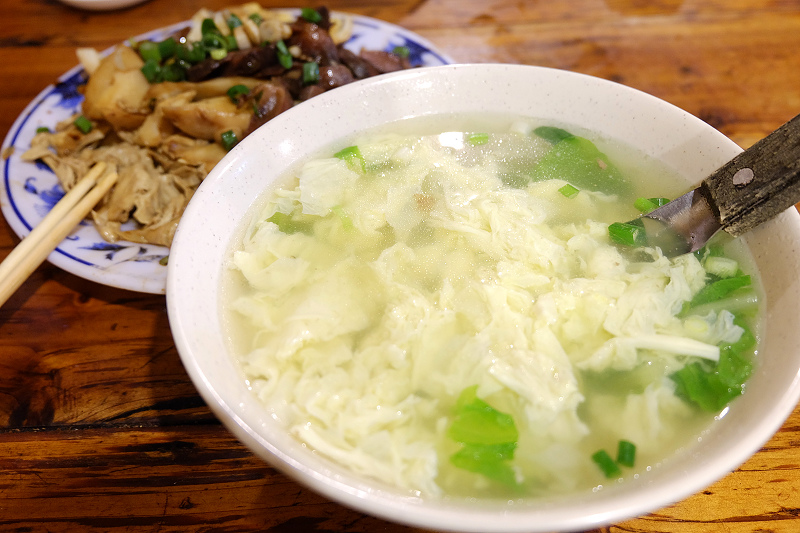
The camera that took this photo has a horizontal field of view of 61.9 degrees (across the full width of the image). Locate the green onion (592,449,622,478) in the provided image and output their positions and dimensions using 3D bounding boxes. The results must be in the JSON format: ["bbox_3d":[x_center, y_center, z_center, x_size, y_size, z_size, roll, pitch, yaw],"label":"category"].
[{"bbox_3d":[0.053,0.051,0.170,0.004,0.004,0.006,-21,48,-16],"label":"green onion"}]

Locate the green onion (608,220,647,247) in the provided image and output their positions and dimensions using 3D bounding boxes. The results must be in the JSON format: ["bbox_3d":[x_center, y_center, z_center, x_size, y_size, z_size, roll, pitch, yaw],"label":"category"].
[{"bbox_3d":[0.078,-0.011,0.228,0.011,0.005,0.007,10,47,13],"label":"green onion"}]

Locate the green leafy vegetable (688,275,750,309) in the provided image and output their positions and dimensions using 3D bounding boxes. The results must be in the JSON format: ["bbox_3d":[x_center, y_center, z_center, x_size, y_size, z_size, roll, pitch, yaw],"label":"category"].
[{"bbox_3d":[0.101,0.008,0.210,0.020,0.004,0.005,-20,48,-15],"label":"green leafy vegetable"}]

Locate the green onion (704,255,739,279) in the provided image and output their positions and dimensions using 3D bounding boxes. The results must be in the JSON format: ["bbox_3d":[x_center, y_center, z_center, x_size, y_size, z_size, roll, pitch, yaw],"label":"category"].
[{"bbox_3d":[0.104,0.000,0.216,0.009,0.005,0.005,10,47,13],"label":"green onion"}]

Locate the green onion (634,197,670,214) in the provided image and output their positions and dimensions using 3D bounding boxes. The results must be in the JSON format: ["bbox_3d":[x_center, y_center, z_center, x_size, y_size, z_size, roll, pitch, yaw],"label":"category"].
[{"bbox_3d":[0.090,-0.022,0.238,0.011,0.005,0.005,4,46,8],"label":"green onion"}]

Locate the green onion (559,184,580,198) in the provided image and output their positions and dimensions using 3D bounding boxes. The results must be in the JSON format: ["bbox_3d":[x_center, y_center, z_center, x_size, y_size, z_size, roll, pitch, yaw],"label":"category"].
[{"bbox_3d":[0.062,-0.027,0.245,0.005,0.003,0.004,-30,51,-23],"label":"green onion"}]

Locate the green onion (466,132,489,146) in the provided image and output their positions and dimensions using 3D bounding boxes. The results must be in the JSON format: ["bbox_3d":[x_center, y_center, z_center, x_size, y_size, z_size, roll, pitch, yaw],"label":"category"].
[{"bbox_3d":[0.032,-0.052,0.271,0.008,0.004,0.004,-2,46,2],"label":"green onion"}]

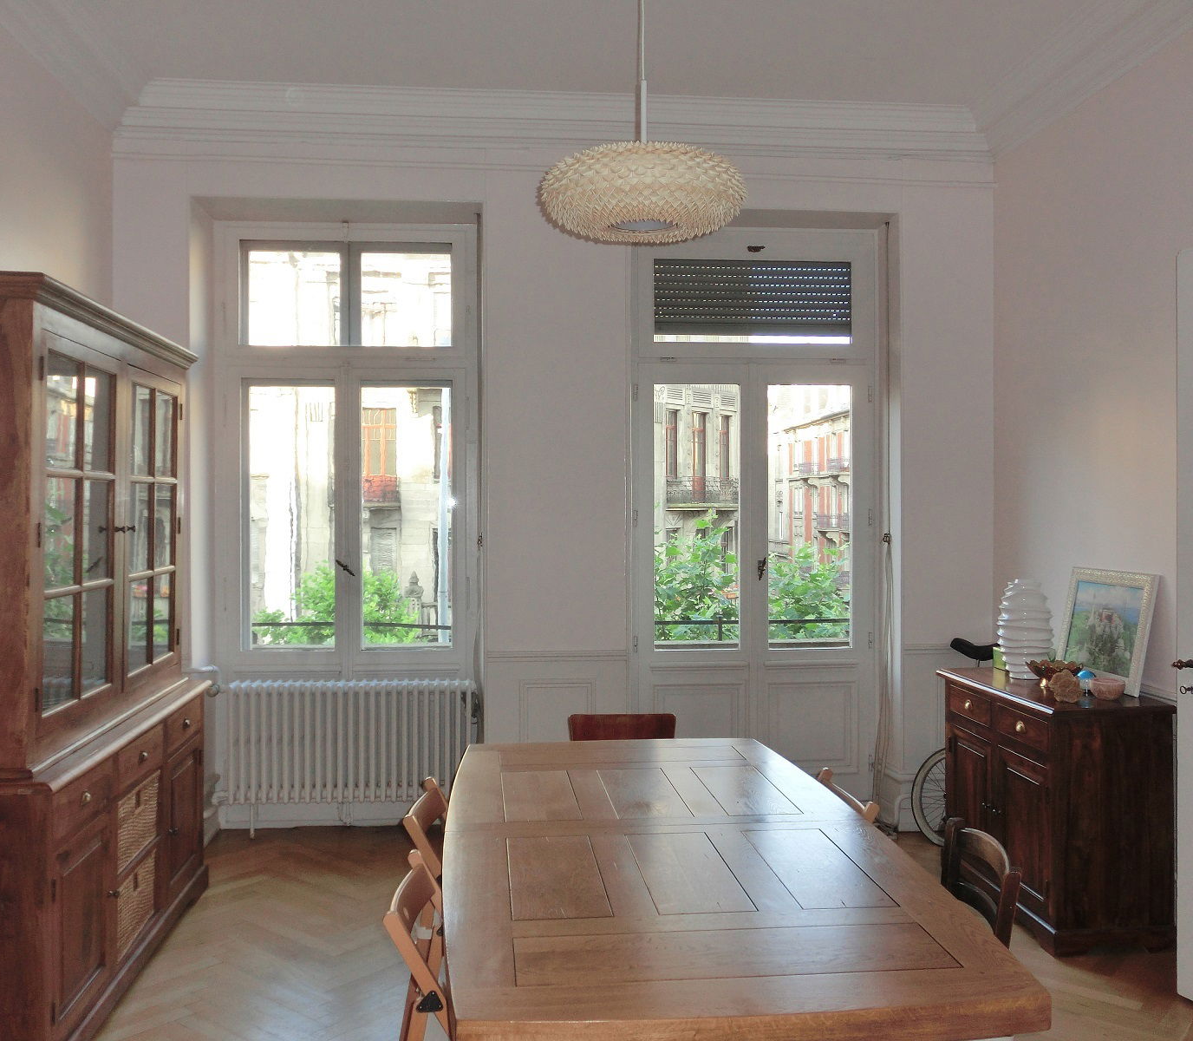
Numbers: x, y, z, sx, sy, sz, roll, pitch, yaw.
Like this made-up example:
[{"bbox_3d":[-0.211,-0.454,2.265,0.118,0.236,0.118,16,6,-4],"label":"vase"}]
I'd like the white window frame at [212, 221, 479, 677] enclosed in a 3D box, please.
[{"bbox_3d":[-1.225,-0.339,5.517,1.283,2.231,0.120,0,0,-6],"label":"white window frame"}]

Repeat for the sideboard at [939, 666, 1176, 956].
[{"bbox_3d":[1.781,1.089,4.453,0.460,0.857,1.045,0,0,-6],"label":"sideboard"}]

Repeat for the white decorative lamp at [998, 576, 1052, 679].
[{"bbox_3d":[1.813,0.456,4.745,0.222,0.404,0.222,0,0,-6],"label":"white decorative lamp"}]

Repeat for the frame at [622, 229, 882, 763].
[{"bbox_3d":[0.824,-0.018,5.744,1.333,2.957,0.120,0,0,-6],"label":"frame"}]

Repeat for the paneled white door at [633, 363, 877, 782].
[{"bbox_3d":[0.821,0.325,5.747,1.259,2.250,0.070,0,0,-6],"label":"paneled white door"}]

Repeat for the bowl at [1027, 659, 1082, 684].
[{"bbox_3d":[1.824,0.614,4.481,0.212,0.092,0.212,0,0,0],"label":"bowl"}]

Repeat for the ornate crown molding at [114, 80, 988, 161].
[{"bbox_3d":[-0.102,-1.811,5.119,4.120,0.190,0.240,0,0,-6],"label":"ornate crown molding"}]

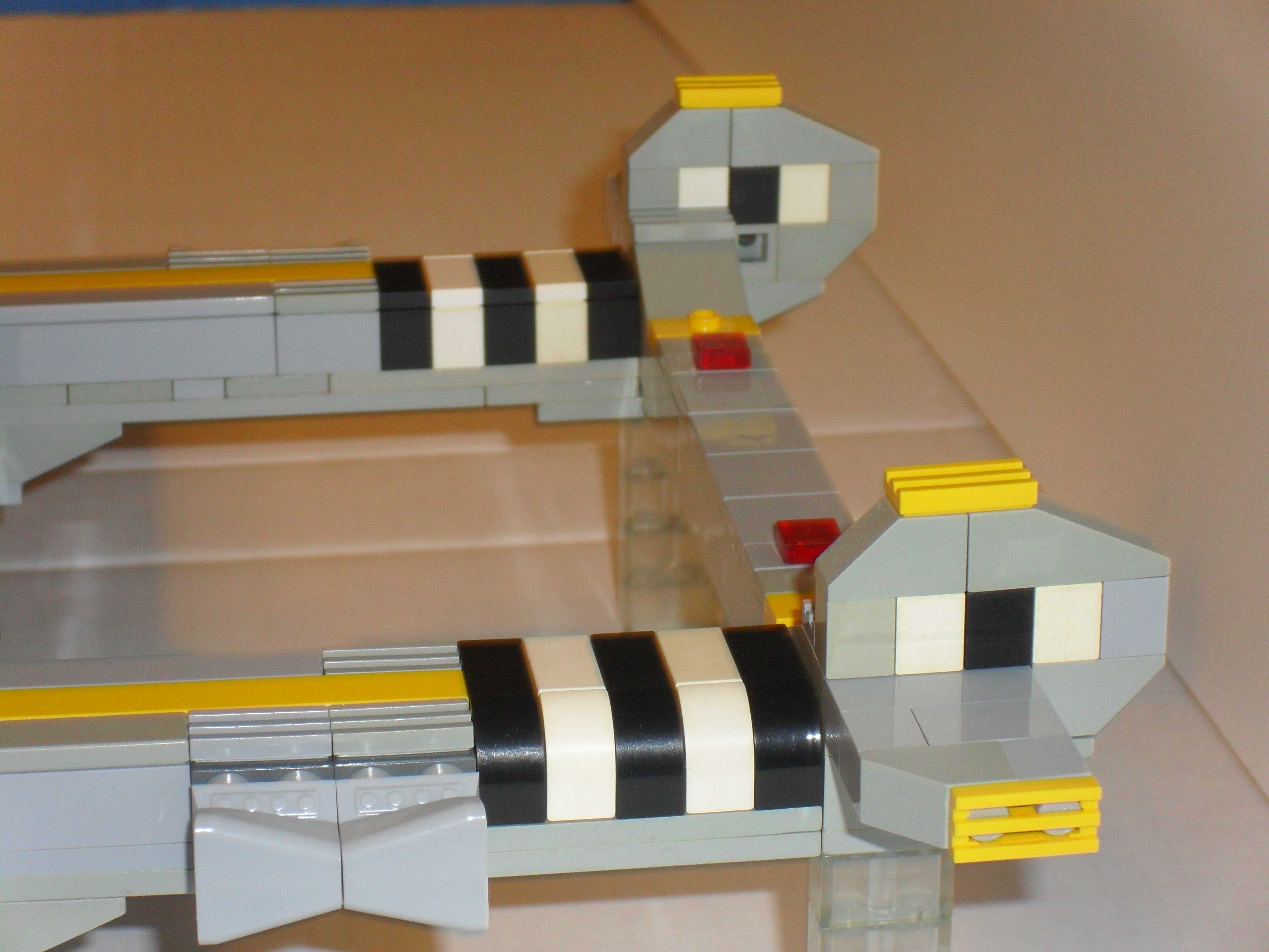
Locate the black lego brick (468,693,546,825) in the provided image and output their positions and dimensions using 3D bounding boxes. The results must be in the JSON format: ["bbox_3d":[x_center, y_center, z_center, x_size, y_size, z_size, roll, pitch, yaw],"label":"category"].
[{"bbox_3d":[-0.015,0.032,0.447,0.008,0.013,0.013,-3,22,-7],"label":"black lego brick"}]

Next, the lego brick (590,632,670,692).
[{"bbox_3d":[0.000,0.023,0.451,0.008,0.003,0.016,-3,20,-7],"label":"lego brick"}]

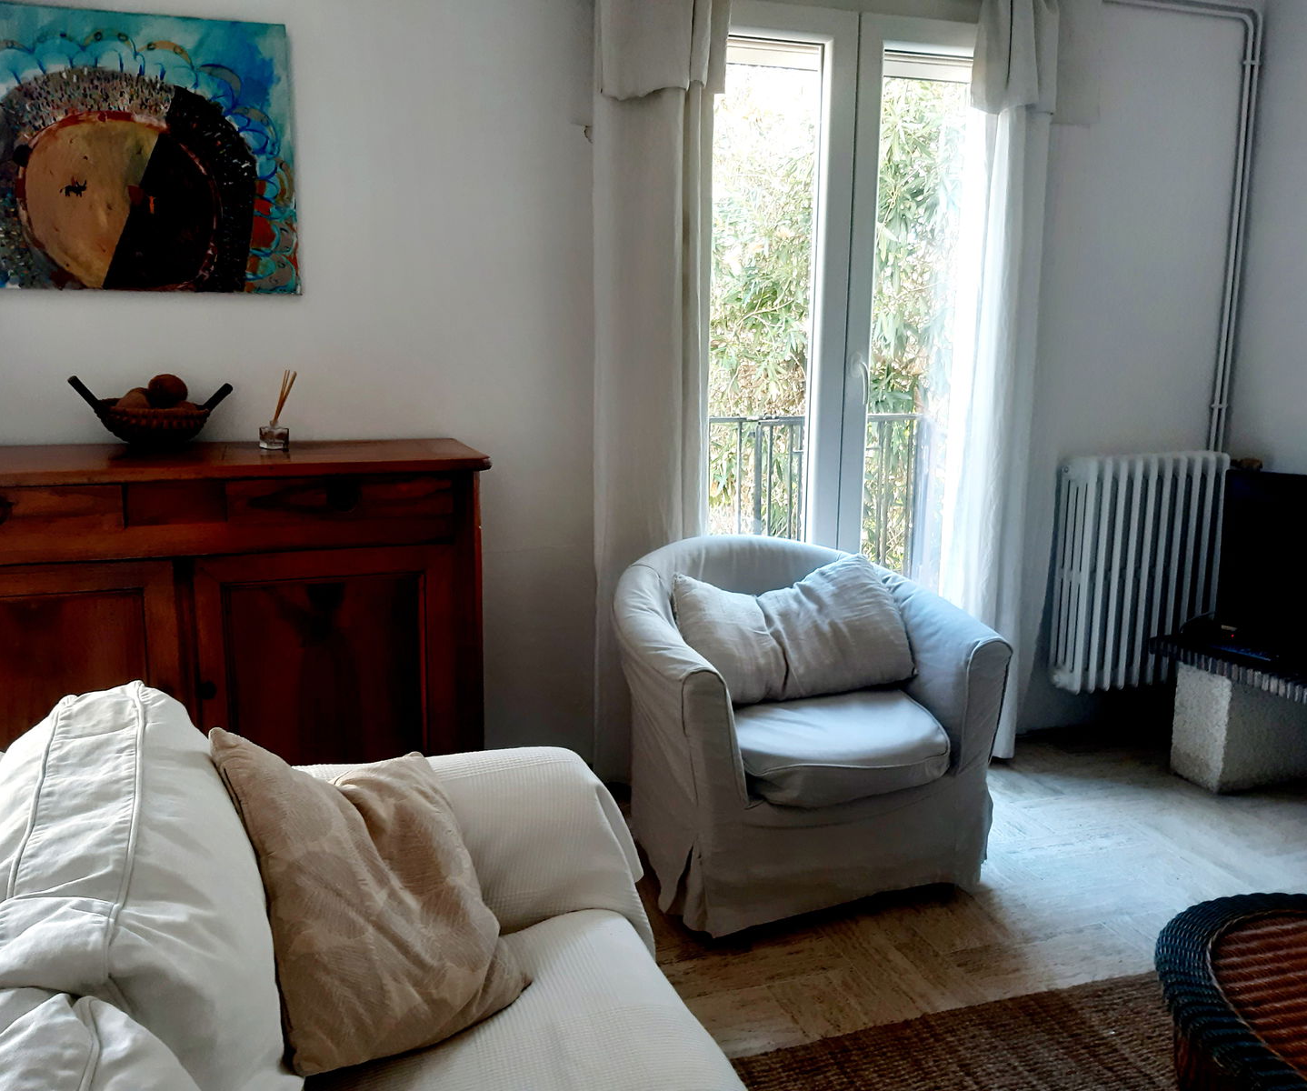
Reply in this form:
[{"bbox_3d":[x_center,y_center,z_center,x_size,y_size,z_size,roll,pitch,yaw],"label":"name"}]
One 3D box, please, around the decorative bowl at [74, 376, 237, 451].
[{"bbox_3d":[-1.137,-0.304,2.519,0.350,0.172,0.240,-3,11,-18],"label":"decorative bowl"}]

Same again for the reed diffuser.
[{"bbox_3d":[-0.888,-0.324,2.577,0.078,0.192,0.068,-3,11,-18],"label":"reed diffuser"}]

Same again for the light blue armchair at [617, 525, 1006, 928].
[{"bbox_3d":[0.331,0.405,2.778,0.800,0.780,0.720,-3,11,-18],"label":"light blue armchair"}]

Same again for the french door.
[{"bbox_3d":[0.570,-0.435,3.365,1.080,2.220,0.090,-3,11,-18],"label":"french door"}]

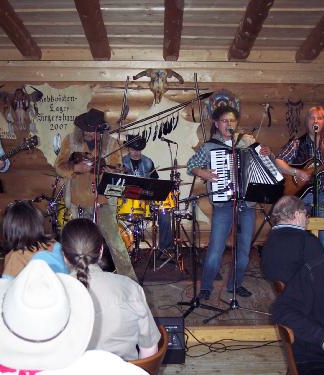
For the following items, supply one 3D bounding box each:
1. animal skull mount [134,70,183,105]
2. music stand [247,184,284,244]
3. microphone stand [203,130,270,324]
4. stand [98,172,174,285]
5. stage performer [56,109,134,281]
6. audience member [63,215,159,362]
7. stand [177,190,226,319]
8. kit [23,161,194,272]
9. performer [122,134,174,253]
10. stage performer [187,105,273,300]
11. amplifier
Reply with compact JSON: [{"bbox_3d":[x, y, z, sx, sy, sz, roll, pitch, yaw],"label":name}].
[{"bbox_3d":[-0.044,-1.260,7.030,0.640,0.440,0.200,0,5,0],"label":"animal skull mount"},{"bbox_3d":[0.950,0.463,5.260,0.460,1.040,0.420,-1,5,-11],"label":"music stand"},{"bbox_3d":[0.621,0.285,4.729,0.550,1.520,0.580,-1,6,-3],"label":"microphone stand"},{"bbox_3d":[-0.207,0.461,4.750,0.620,1.170,0.500,-1,6,-8],"label":"stand"},{"bbox_3d":[-0.599,0.146,5.153,0.740,1.730,0.550,-1,6,-5],"label":"stage performer"},{"bbox_3d":[-0.266,0.737,2.643,0.550,1.270,0.800,0,5,2],"label":"audience member"},{"bbox_3d":[0.343,0.537,4.733,0.420,1.020,0.430,-3,6,-25],"label":"stand"},{"bbox_3d":[-0.580,0.307,6.471,1.760,1.140,1.150,1,5,8],"label":"kit"},{"bbox_3d":[-0.160,0.119,6.708,0.660,1.470,0.720,0,6,5],"label":"performer"},{"bbox_3d":[0.600,0.134,5.011,0.740,1.740,0.500,-1,5,-7],"label":"stage performer"},{"bbox_3d":[-0.010,1.108,4.142,0.350,0.270,0.280,0,5,0],"label":"amplifier"}]

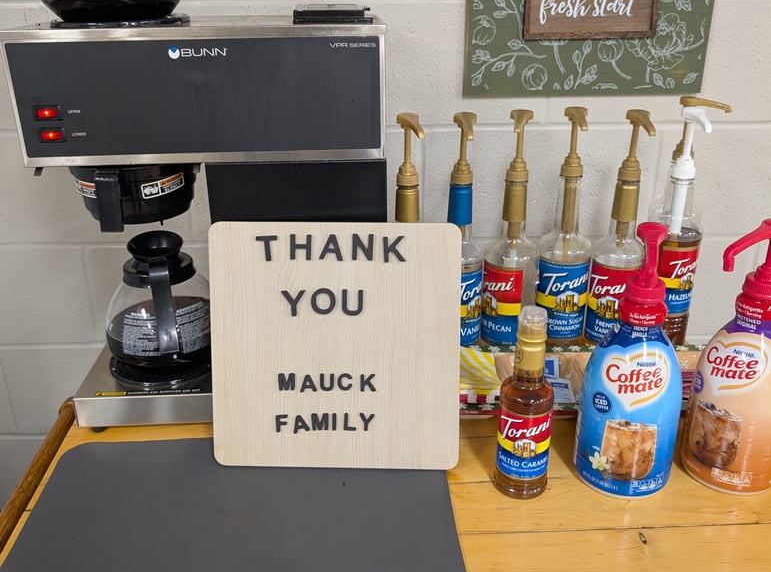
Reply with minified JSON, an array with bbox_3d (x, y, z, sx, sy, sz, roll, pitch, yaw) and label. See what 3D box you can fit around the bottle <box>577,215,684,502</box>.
[{"bbox_3d":[0.281,0.082,0.797,0.109,0.311,0.118,5,23,13],"label":"bottle"}]

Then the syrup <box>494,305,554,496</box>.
[{"bbox_3d":[0.159,0.128,0.798,0.061,0.228,0.061,1,22,3],"label":"syrup"}]

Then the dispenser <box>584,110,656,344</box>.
[{"bbox_3d":[0.344,-0.056,1.034,0.077,0.387,0.092,-4,22,-7],"label":"dispenser"}]

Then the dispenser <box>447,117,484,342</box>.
[{"bbox_3d":[0.109,-0.054,1.034,0.077,0.387,0.092,-2,22,-4],"label":"dispenser"}]

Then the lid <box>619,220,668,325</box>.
[{"bbox_3d":[0.276,-0.009,0.745,0.052,0.103,0.090,5,23,13],"label":"lid"}]

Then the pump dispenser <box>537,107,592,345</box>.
[{"bbox_3d":[0.270,-0.059,1.038,0.077,0.392,0.092,-1,22,-1],"label":"pump dispenser"}]

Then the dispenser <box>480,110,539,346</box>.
[{"bbox_3d":[0.180,-0.049,1.015,0.077,0.391,0.092,4,23,12],"label":"dispenser"}]

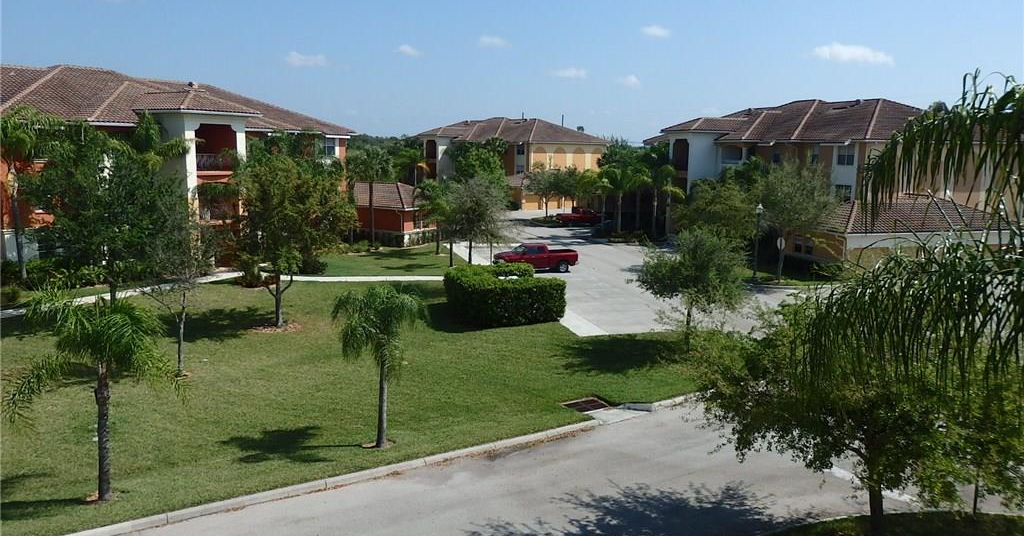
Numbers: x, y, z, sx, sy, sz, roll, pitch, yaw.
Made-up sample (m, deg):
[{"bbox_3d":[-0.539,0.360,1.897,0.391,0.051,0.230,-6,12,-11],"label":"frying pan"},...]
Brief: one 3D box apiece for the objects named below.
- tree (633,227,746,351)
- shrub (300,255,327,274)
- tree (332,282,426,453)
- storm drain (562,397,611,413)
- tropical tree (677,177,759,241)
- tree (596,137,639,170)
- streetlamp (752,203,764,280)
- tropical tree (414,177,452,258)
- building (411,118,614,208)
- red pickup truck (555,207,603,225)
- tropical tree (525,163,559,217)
[{"bbox_3d":[6.995,0.866,29.310,4.500,5.040,4.360,3,9,13],"label":"tree"},{"bbox_3d":[-13.605,-0.287,50.603,1.800,1.300,1.700,-2,8,-15],"label":"shrub"},{"bbox_3d":[-3.500,2.601,19.436,2.400,4.410,2.330,-1,9,-10],"label":"tree"},{"bbox_3d":[2.306,4.338,23.184,1.280,0.120,0.970,-5,9,-31],"label":"storm drain"},{"bbox_3d":[14.913,-3.320,53.825,5.839,6.630,5.839,2,8,15],"label":"tropical tree"},{"bbox_3d":[12.959,-11.308,91.230,5.660,9.680,5.490,2,9,8],"label":"tree"},{"bbox_3d":[15.841,-1.709,47.919,0.500,5.100,0.500,3,8,18],"label":"streetlamp"},{"bbox_3d":[-5.895,-3.863,55.537,2.850,5.680,2.760,0,9,-6],"label":"tropical tree"},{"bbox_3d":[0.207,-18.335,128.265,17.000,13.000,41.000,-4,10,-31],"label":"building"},{"bbox_3d":[7.928,-6.096,85.305,5.600,1.870,1.980,-2,9,-18],"label":"red pickup truck"},{"bbox_3d":[3.794,-9.708,91.826,4.457,6.738,4.457,1,9,0],"label":"tropical tree"}]

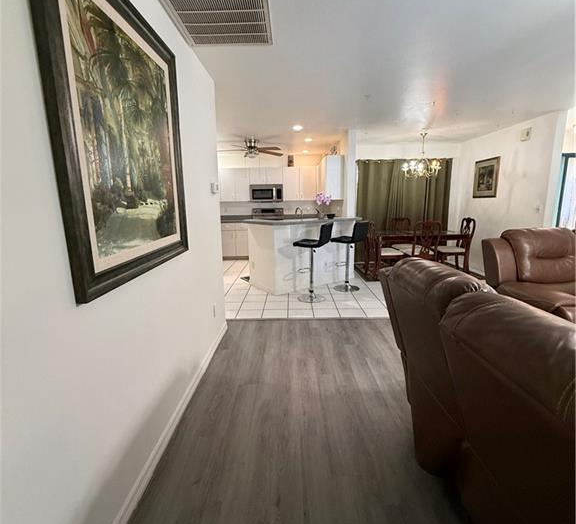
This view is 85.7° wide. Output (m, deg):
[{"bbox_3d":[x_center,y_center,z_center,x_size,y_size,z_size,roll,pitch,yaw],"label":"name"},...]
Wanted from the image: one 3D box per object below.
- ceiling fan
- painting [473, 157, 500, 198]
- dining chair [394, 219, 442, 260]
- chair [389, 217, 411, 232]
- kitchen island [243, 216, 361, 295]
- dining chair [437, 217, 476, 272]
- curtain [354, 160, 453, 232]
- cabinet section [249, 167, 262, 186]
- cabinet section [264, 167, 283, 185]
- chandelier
[{"bbox_3d":[-0.625,-1.996,5.423,1.300,0.390,1.300,-1,11,1],"label":"ceiling fan"},{"bbox_3d":[3.591,-1.507,5.646,0.040,0.690,0.720,0,11,1],"label":"painting"},{"bbox_3d":[2.220,-0.202,5.201,0.500,1.000,0.580,-1,11,1],"label":"dining chair"},{"bbox_3d":[2.226,-0.335,5.939,0.500,0.980,0.570,-1,11,1],"label":"chair"},{"bbox_3d":[0.262,-0.158,5.016,1.800,1.070,0.840,-8,13,-31],"label":"kitchen island"},{"bbox_3d":[3.034,-0.319,5.733,0.580,1.000,0.500,-1,11,1],"label":"dining chair"},{"bbox_3d":[2.425,-1.086,6.638,1.960,2.102,0.130,0,11,1],"label":"curtain"},{"bbox_3d":[-0.689,-2.010,7.346,0.380,0.385,0.330,-1,11,1],"label":"cabinet section"},{"bbox_3d":[-0.306,-2.015,7.341,0.385,0.385,0.330,-1,11,1],"label":"cabinet section"},{"bbox_3d":[2.277,-1.813,5.285,0.680,0.770,0.680,-1,11,1],"label":"chandelier"}]

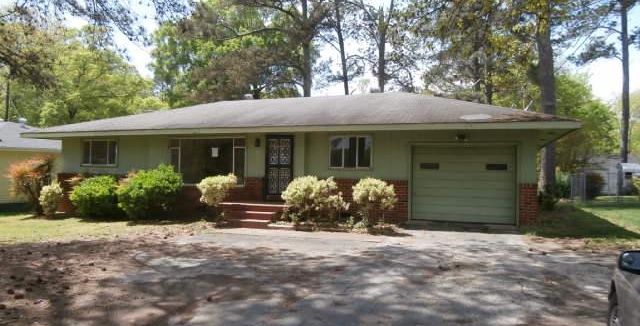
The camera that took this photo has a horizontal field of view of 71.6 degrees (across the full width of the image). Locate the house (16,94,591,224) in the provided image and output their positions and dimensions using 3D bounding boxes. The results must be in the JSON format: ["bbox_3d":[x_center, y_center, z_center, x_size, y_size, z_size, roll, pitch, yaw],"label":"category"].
[{"bbox_3d":[-0.865,-0.477,18.921,19.110,4.680,10.570,0,-1,20],"label":"house"}]

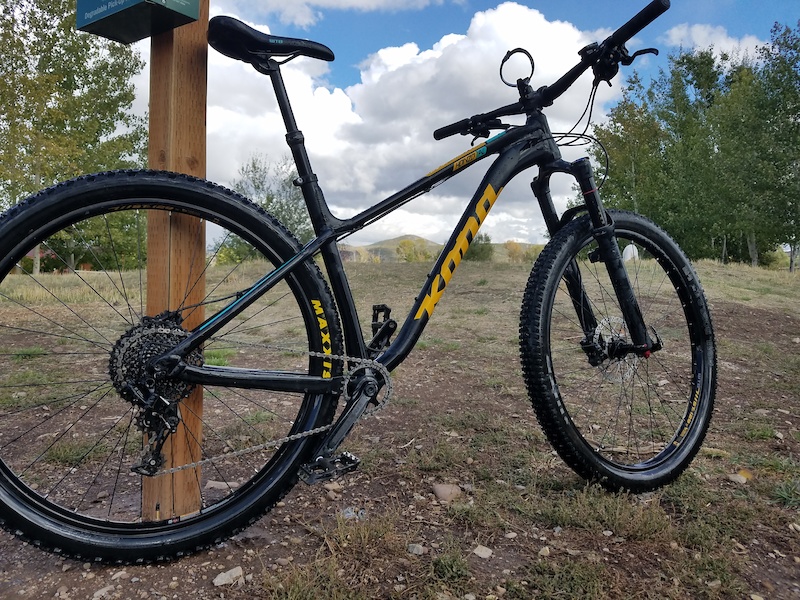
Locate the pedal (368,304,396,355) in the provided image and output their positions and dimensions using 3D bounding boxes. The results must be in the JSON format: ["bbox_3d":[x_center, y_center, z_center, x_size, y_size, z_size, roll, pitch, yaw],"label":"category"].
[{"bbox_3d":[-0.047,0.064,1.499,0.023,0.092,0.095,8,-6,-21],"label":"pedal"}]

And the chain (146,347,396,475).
[{"bbox_3d":[-0.247,0.204,1.199,0.500,0.250,0.035,0,-3,-22],"label":"chain"}]

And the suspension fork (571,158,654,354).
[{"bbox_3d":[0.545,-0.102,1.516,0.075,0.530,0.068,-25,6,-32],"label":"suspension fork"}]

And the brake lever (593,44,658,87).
[{"bbox_3d":[0.500,-0.531,1.346,0.085,0.060,0.125,1,-8,-32],"label":"brake lever"}]

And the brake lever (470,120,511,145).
[{"bbox_3d":[0.257,-0.488,1.740,0.085,0.055,0.125,1,-8,-32],"label":"brake lever"}]

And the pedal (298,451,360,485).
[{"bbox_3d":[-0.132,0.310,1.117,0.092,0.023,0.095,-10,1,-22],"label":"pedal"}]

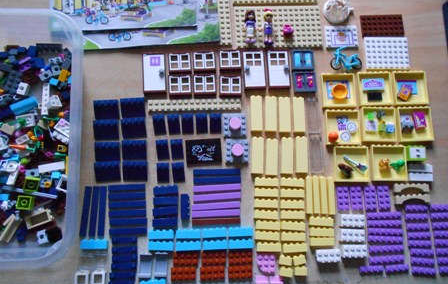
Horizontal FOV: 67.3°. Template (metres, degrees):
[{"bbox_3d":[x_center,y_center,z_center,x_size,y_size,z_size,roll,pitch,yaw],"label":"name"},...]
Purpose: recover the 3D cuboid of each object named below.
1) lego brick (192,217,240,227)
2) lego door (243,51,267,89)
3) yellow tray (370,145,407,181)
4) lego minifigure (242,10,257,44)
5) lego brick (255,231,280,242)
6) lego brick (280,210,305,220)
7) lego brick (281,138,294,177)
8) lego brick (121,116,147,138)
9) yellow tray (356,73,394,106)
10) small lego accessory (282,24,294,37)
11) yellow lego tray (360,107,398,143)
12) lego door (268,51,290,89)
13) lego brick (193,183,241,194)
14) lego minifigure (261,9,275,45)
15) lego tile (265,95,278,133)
[{"bbox_3d":[-0.010,0.107,0.449,0.064,0.003,0.008,-1,82,-3],"label":"lego brick"},{"bbox_3d":[0.042,-0.103,0.478,0.032,0.009,0.058,-2,81,-3],"label":"lego door"},{"bbox_3d":[0.230,0.029,0.471,0.048,0.008,0.050,1,81,-3],"label":"yellow tray"},{"bbox_3d":[0.037,-0.167,0.482,0.021,0.015,0.049,0,81,-3],"label":"lego minifigure"},{"bbox_3d":[0.057,0.123,0.444,0.032,0.008,0.011,4,81,-2],"label":"lego brick"},{"bbox_3d":[0.092,0.098,0.454,0.032,0.008,0.011,2,82,-2],"label":"lego brick"},{"bbox_3d":[0.086,0.019,0.461,0.016,0.008,0.050,2,81,-3],"label":"lego brick"},{"bbox_3d":[-0.122,-0.018,0.455,0.032,0.011,0.024,-5,81,-4],"label":"lego brick"},{"bbox_3d":[0.217,-0.077,0.486,0.048,0.008,0.050,-1,82,-3],"label":"yellow tray"},{"bbox_3d":[0.094,-0.160,0.484,0.013,0.011,0.013,1,81,-3],"label":"small lego accessory"},{"bbox_3d":[0.219,-0.024,0.475,0.048,0.008,0.050,0,82,-2],"label":"yellow lego tray"},{"bbox_3d":[0.077,-0.105,0.481,0.032,0.009,0.059,-2,82,-3],"label":"lego door"},{"bbox_3d":[-0.010,0.062,0.455,0.064,0.003,0.008,-3,81,-3],"label":"lego brick"},{"bbox_3d":[0.063,-0.165,0.481,0.022,0.015,0.051,-1,81,-4],"label":"lego minifigure"},{"bbox_3d":[0.066,-0.038,0.472,0.016,0.008,0.050,1,82,-2],"label":"lego tile"}]

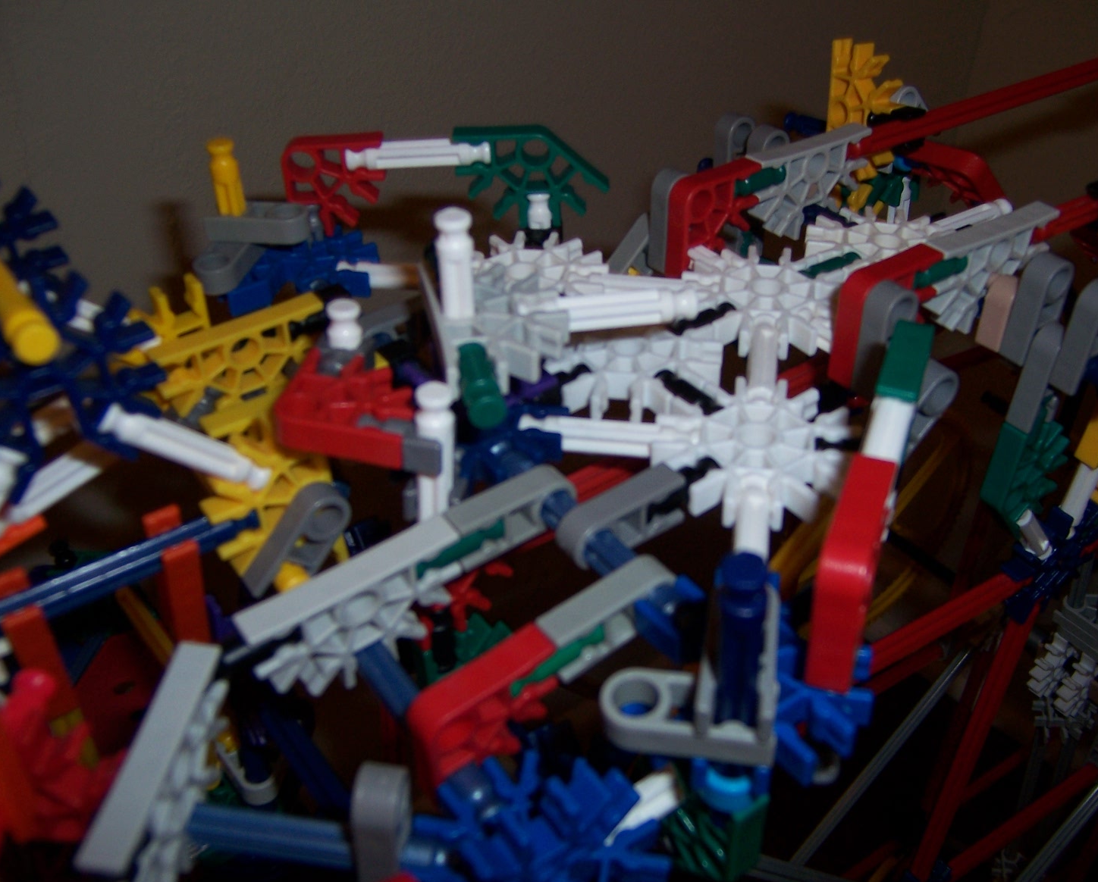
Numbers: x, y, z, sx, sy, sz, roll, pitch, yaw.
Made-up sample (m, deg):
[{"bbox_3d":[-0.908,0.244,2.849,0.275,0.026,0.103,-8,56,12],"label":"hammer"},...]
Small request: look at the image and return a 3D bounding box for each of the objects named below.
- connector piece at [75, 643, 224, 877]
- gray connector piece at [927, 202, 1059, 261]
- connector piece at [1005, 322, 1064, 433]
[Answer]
[{"bbox_3d":[-0.056,0.052,0.164,0.006,0.024,0.038,6,39,2],"label":"connector piece"},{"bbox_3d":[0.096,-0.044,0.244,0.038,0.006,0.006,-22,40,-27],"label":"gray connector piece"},{"bbox_3d":[0.109,-0.014,0.246,0.009,0.024,0.006,-18,39,-30],"label":"connector piece"}]

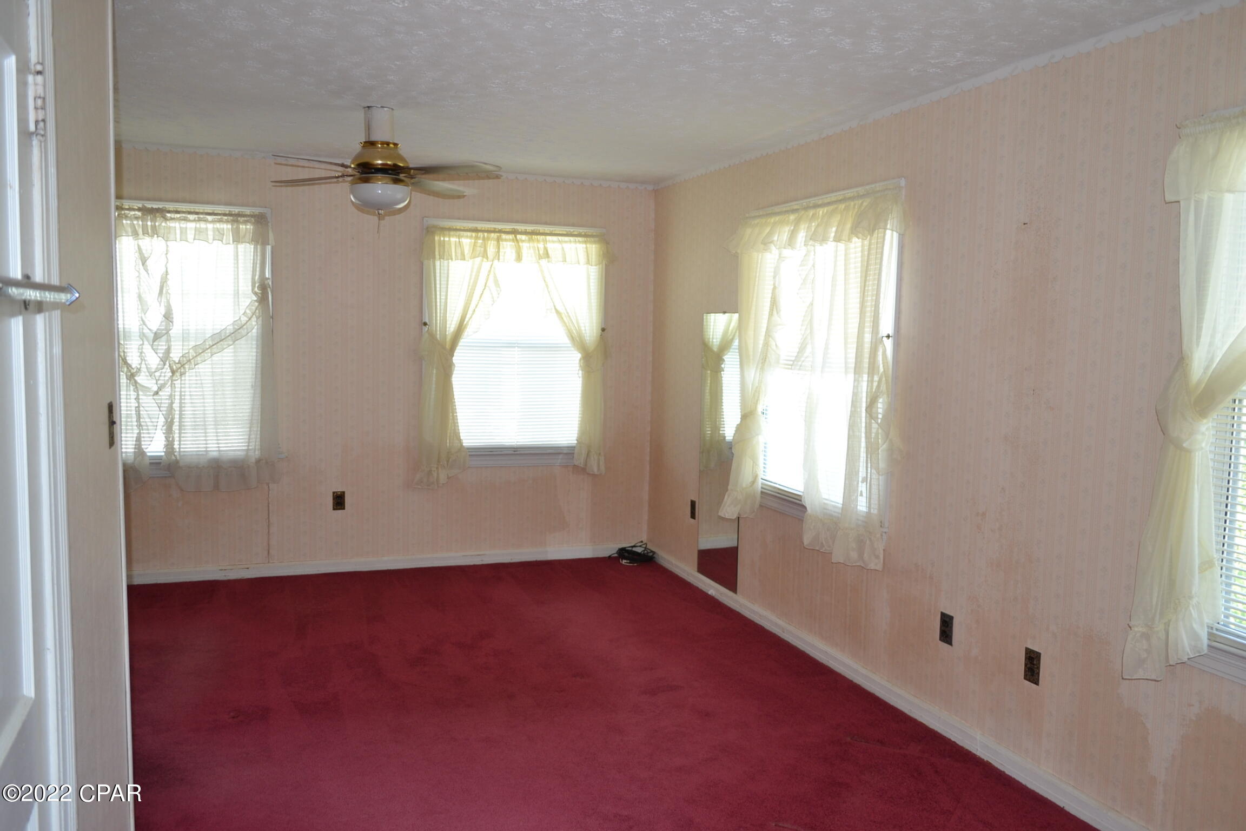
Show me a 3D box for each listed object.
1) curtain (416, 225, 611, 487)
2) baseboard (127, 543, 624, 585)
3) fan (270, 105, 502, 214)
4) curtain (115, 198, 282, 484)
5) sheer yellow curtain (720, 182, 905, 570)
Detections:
[{"bbox_3d":[-0.660,-0.357,5.772,1.200,1.585,0.130,0,6,-19],"label":"curtain"},{"bbox_3d":[-1.398,0.903,5.717,3.255,0.080,0.019,0,6,-19],"label":"baseboard"},{"bbox_3d":[-1.057,-1.103,4.042,1.100,0.441,1.100,-1,6,-21],"label":"fan"},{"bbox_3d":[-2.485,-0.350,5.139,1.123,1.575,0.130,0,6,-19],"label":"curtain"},{"bbox_3d":[0.810,-0.191,4.372,0.130,1.583,1.440,-1,6,-21],"label":"sheer yellow curtain"}]

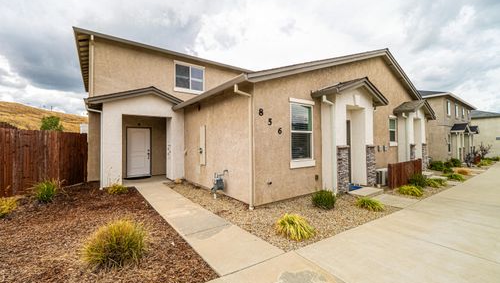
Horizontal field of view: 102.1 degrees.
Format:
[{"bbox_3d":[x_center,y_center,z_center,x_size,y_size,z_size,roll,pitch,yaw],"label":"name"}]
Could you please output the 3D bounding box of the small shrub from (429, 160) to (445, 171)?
[{"bbox_3d":[9.900,1.290,10.700,0.680,0.500,0.660,-1,-1,43],"label":"small shrub"}]

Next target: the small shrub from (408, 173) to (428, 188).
[{"bbox_3d":[5.630,1.280,6.750,0.580,0.470,0.560,-1,-1,40],"label":"small shrub"}]

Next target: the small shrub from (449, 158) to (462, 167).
[{"bbox_3d":[12.750,1.310,12.550,0.680,0.520,0.680,0,-1,-45],"label":"small shrub"}]

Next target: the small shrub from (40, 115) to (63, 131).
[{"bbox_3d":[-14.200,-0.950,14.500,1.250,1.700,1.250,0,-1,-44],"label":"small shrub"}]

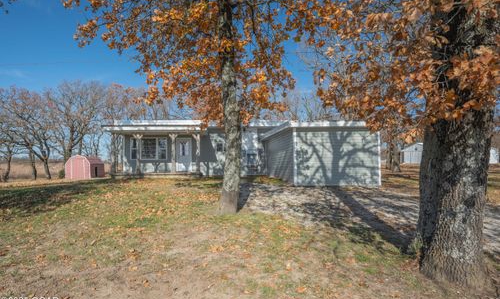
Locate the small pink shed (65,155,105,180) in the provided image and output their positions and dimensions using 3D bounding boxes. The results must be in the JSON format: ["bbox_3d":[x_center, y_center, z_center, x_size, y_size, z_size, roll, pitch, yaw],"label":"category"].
[{"bbox_3d":[-14.080,1.500,20.240,2.030,1.960,1.970,0,-3,-2],"label":"small pink shed"}]

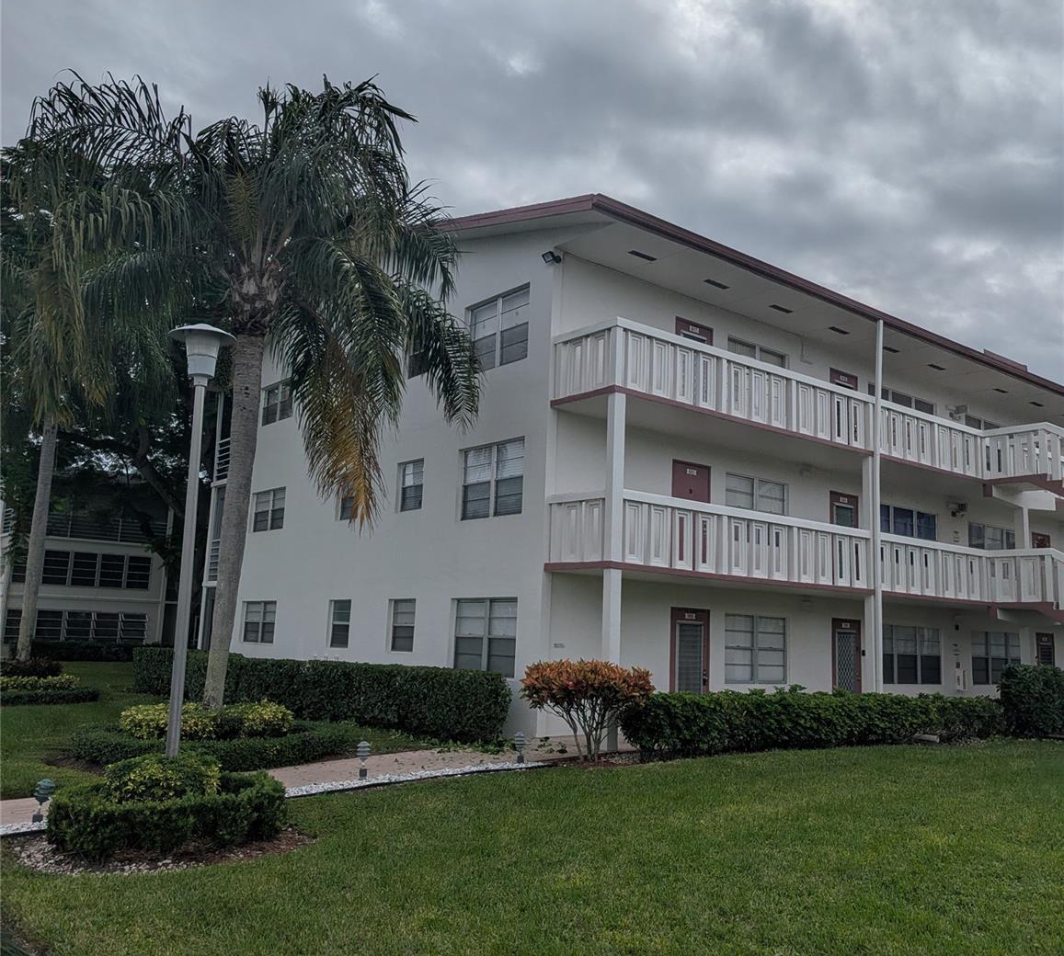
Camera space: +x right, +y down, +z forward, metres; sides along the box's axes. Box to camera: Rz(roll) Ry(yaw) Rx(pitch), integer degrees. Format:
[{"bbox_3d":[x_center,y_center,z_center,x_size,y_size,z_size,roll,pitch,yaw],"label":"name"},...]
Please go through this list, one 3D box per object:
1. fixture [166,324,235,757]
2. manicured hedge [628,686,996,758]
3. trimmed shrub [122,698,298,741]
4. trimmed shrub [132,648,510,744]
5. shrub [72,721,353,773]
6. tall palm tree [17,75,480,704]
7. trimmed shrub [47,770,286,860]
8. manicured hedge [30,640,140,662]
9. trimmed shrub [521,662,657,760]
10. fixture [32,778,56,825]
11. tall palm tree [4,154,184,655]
[{"bbox_3d":[-2.803,0.705,7.942,0.570,4.100,0.570,4,-9,-19],"label":"fixture"},{"bbox_3d":[5.141,4.030,16.570,10.100,0.900,0.750,9,-11,-38],"label":"manicured hedge"},{"bbox_3d":[-4.008,3.063,12.159,2.100,0.660,2.000,5,-9,-17],"label":"trimmed shrub"},{"bbox_3d":[-4.631,3.899,18.691,11.376,1.000,0.850,-6,-12,43],"label":"trimmed shrub"},{"bbox_3d":[-3.890,3.214,12.121,3.300,0.360,3.200,5,-9,-16],"label":"shrub"},{"bbox_3d":[-3.749,-0.945,12.821,6.200,8.800,6.000,5,-9,-17],"label":"tall palm tree"},{"bbox_3d":[-2.816,2.535,7.674,1.760,0.420,1.700,5,-9,-18],"label":"trimmed shrub"},{"bbox_3d":[-18.706,7.260,41.291,4.826,0.900,0.900,8,-11,-34],"label":"manicured hedge"},{"bbox_3d":[0.800,3.072,13.036,1.780,1.320,1.600,2,-9,4],"label":"trimmed shrub"},{"bbox_3d":[-3.830,2.517,7.707,0.170,0.360,0.170,7,-10,-25],"label":"fixture"},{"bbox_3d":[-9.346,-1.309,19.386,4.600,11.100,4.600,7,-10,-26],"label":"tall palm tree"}]

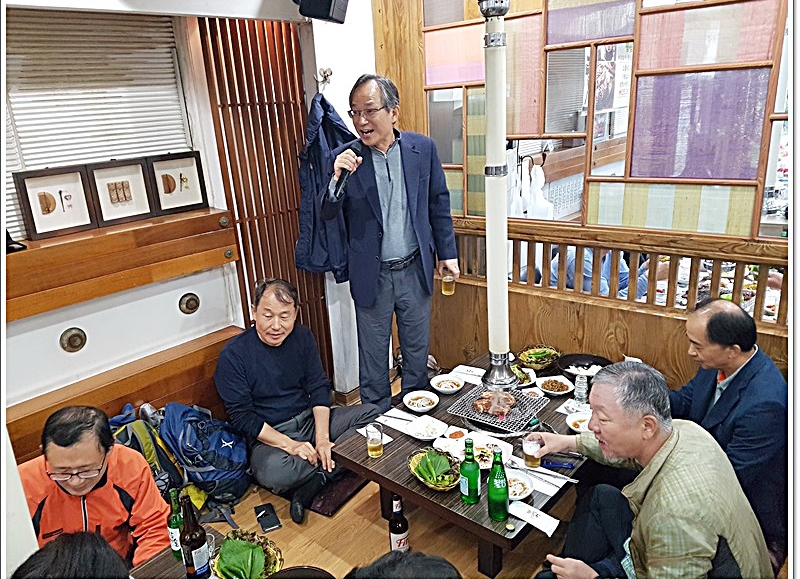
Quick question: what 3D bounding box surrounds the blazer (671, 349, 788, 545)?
[{"bbox_3d":[1.167,0.512,2.072,0.500,0.620,0.540,4,19,22],"label":"blazer"}]

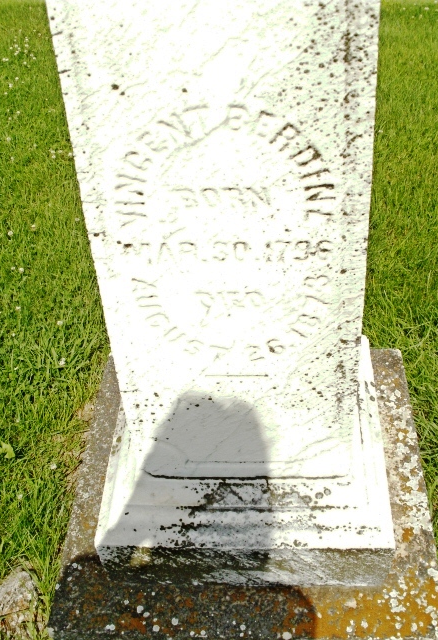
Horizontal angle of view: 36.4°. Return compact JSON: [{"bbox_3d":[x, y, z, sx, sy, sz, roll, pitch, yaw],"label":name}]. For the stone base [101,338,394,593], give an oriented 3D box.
[{"bbox_3d":[0.059,0.250,1.395,0.540,0.265,0.506,-1,47,6],"label":"stone base"}]

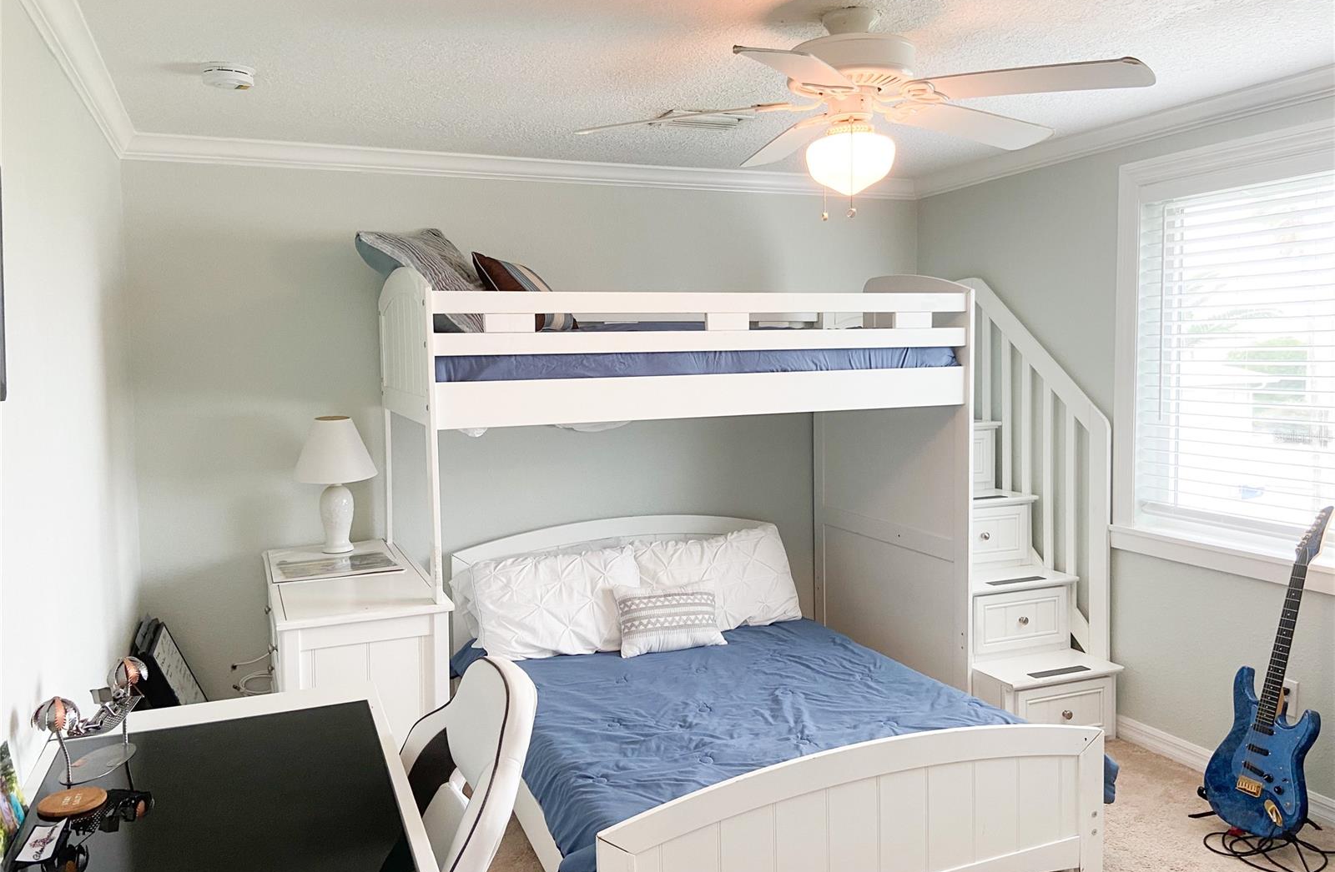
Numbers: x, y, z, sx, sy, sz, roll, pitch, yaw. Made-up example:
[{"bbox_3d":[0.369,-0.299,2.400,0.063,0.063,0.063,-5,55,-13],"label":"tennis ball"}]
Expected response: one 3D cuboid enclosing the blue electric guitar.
[{"bbox_3d":[1.804,0.685,2.937,0.070,0.985,0.320,19,-6,-21],"label":"blue electric guitar"}]

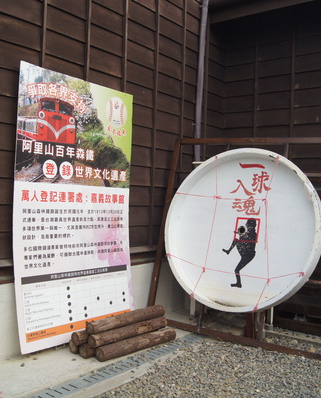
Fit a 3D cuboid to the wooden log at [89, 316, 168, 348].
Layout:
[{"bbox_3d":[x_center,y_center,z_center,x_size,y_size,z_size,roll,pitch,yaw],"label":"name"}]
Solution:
[{"bbox_3d":[-0.226,1.016,3.436,0.091,0.091,0.745,3,1,43],"label":"wooden log"}]

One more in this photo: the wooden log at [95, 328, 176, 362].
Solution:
[{"bbox_3d":[-0.163,1.097,3.401,0.102,0.102,0.737,3,1,44],"label":"wooden log"}]

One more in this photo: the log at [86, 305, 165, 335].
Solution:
[{"bbox_3d":[-0.245,0.933,3.496,0.095,0.095,0.760,3,1,42],"label":"log"}]

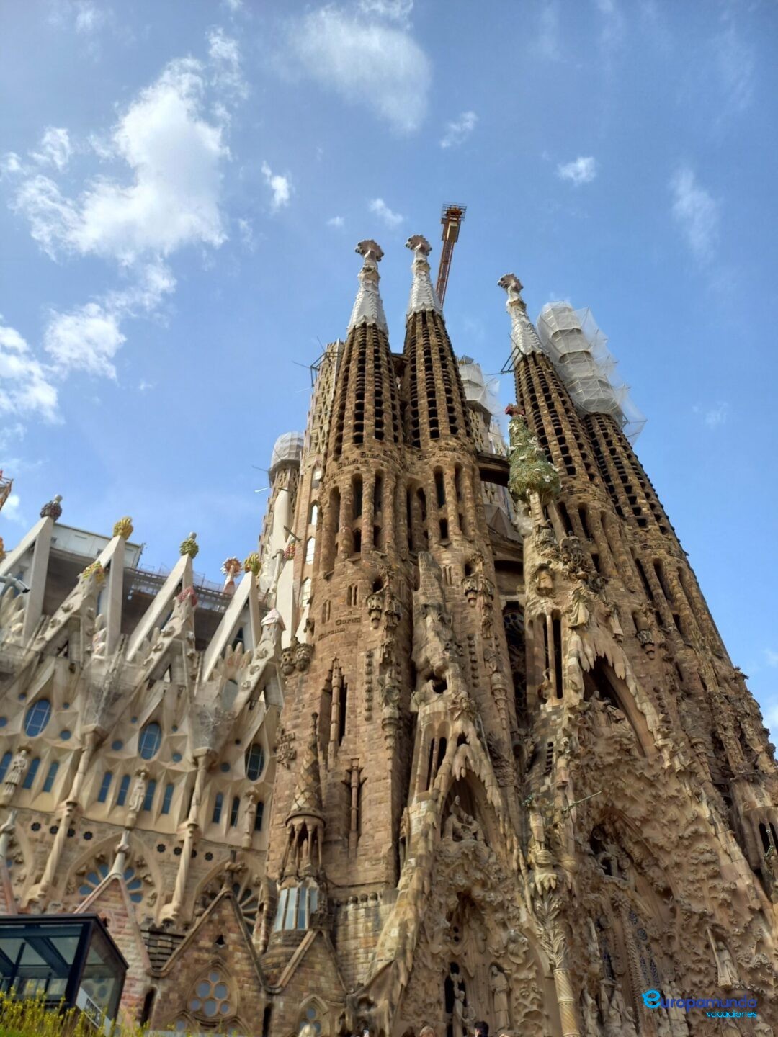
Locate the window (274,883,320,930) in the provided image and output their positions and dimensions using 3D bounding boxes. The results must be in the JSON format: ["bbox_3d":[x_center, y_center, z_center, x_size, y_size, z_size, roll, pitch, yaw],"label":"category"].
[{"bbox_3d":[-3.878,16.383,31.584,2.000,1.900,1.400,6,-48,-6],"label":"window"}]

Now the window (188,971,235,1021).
[{"bbox_3d":[-6.458,17.387,27.220,1.650,1.600,0.350,17,-50,-16],"label":"window"}]

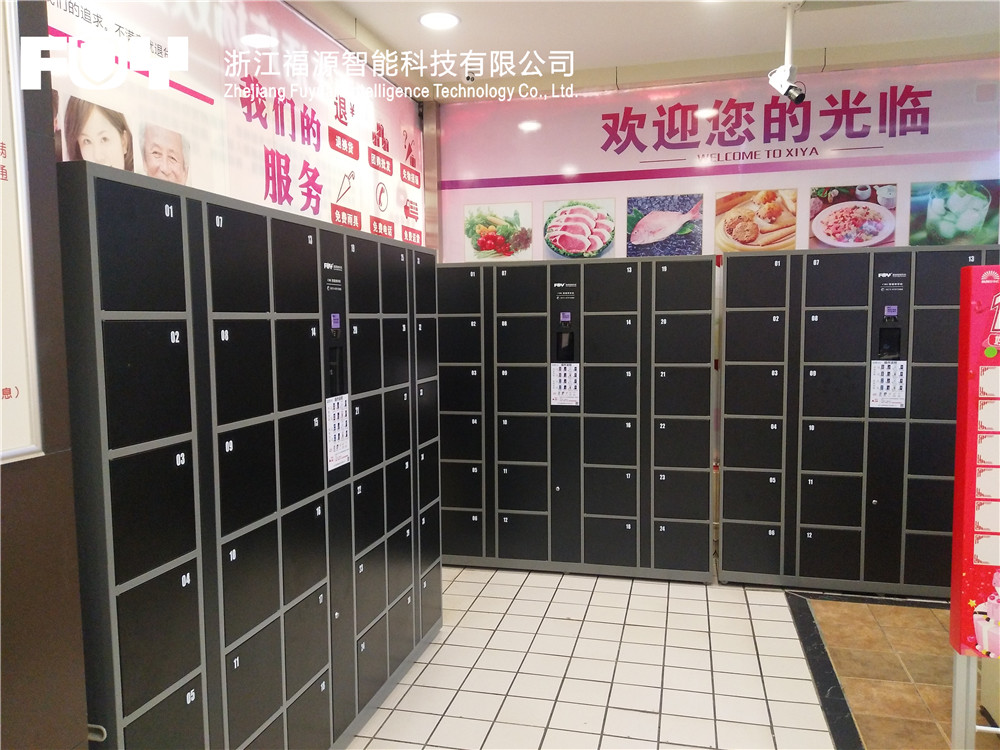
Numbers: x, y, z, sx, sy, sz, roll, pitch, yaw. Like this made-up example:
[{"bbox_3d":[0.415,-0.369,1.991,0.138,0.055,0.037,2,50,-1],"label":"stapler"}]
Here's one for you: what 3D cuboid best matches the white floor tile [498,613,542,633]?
[{"bbox_3d":[0.099,1.228,3.695,0.197,0.010,0.197,0,5,14],"label":"white floor tile"}]

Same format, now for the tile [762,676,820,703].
[{"bbox_3d":[1.173,1.276,3.035,0.195,0.010,0.195,0,5,14],"label":"tile"}]

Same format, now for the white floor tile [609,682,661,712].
[{"bbox_3d":[0.535,1.280,2.970,0.197,0.010,0.197,0,5,14],"label":"white floor tile"}]

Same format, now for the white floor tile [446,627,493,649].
[{"bbox_3d":[-0.141,1.258,3.593,0.196,0.010,0.196,1,5,14],"label":"white floor tile"}]

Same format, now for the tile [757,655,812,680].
[{"bbox_3d":[1.222,1.262,3.231,0.197,0.010,0.197,1,5,14],"label":"tile"}]

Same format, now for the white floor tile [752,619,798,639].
[{"bbox_3d":[1.320,1.230,3.619,0.197,0.010,0.197,1,5,14],"label":"white floor tile"}]

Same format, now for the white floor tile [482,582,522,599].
[{"bbox_3d":[0.005,1.195,4.134,0.197,0.010,0.197,1,5,14],"label":"white floor tile"}]

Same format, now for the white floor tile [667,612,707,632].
[{"bbox_3d":[0.930,1.227,3.717,0.197,0.010,0.197,1,5,14],"label":"white floor tile"}]

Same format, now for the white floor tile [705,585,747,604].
[{"bbox_3d":[1.217,1.190,4.034,0.197,0.010,0.197,1,5,14],"label":"white floor tile"}]

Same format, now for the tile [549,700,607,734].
[{"bbox_3d":[0.296,1.303,2.847,0.195,0.010,0.195,0,5,14],"label":"tile"}]

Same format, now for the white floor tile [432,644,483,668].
[{"bbox_3d":[-0.192,1.265,3.378,0.195,0.010,0.195,0,5,14],"label":"white floor tile"}]

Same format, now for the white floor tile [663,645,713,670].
[{"bbox_3d":[0.831,1.256,3.326,0.195,0.010,0.195,0,5,14],"label":"white floor tile"}]

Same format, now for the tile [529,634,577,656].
[{"bbox_3d":[0.251,1.261,3.495,0.196,0.010,0.196,1,5,14],"label":"tile"}]

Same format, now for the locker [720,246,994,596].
[{"bbox_3d":[2.091,0.250,4.207,1.650,1.856,0.450,1,5,14],"label":"locker"}]

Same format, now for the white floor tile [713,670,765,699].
[{"bbox_3d":[0.979,1.276,3.085,0.197,0.010,0.197,1,5,14],"label":"white floor tile"}]

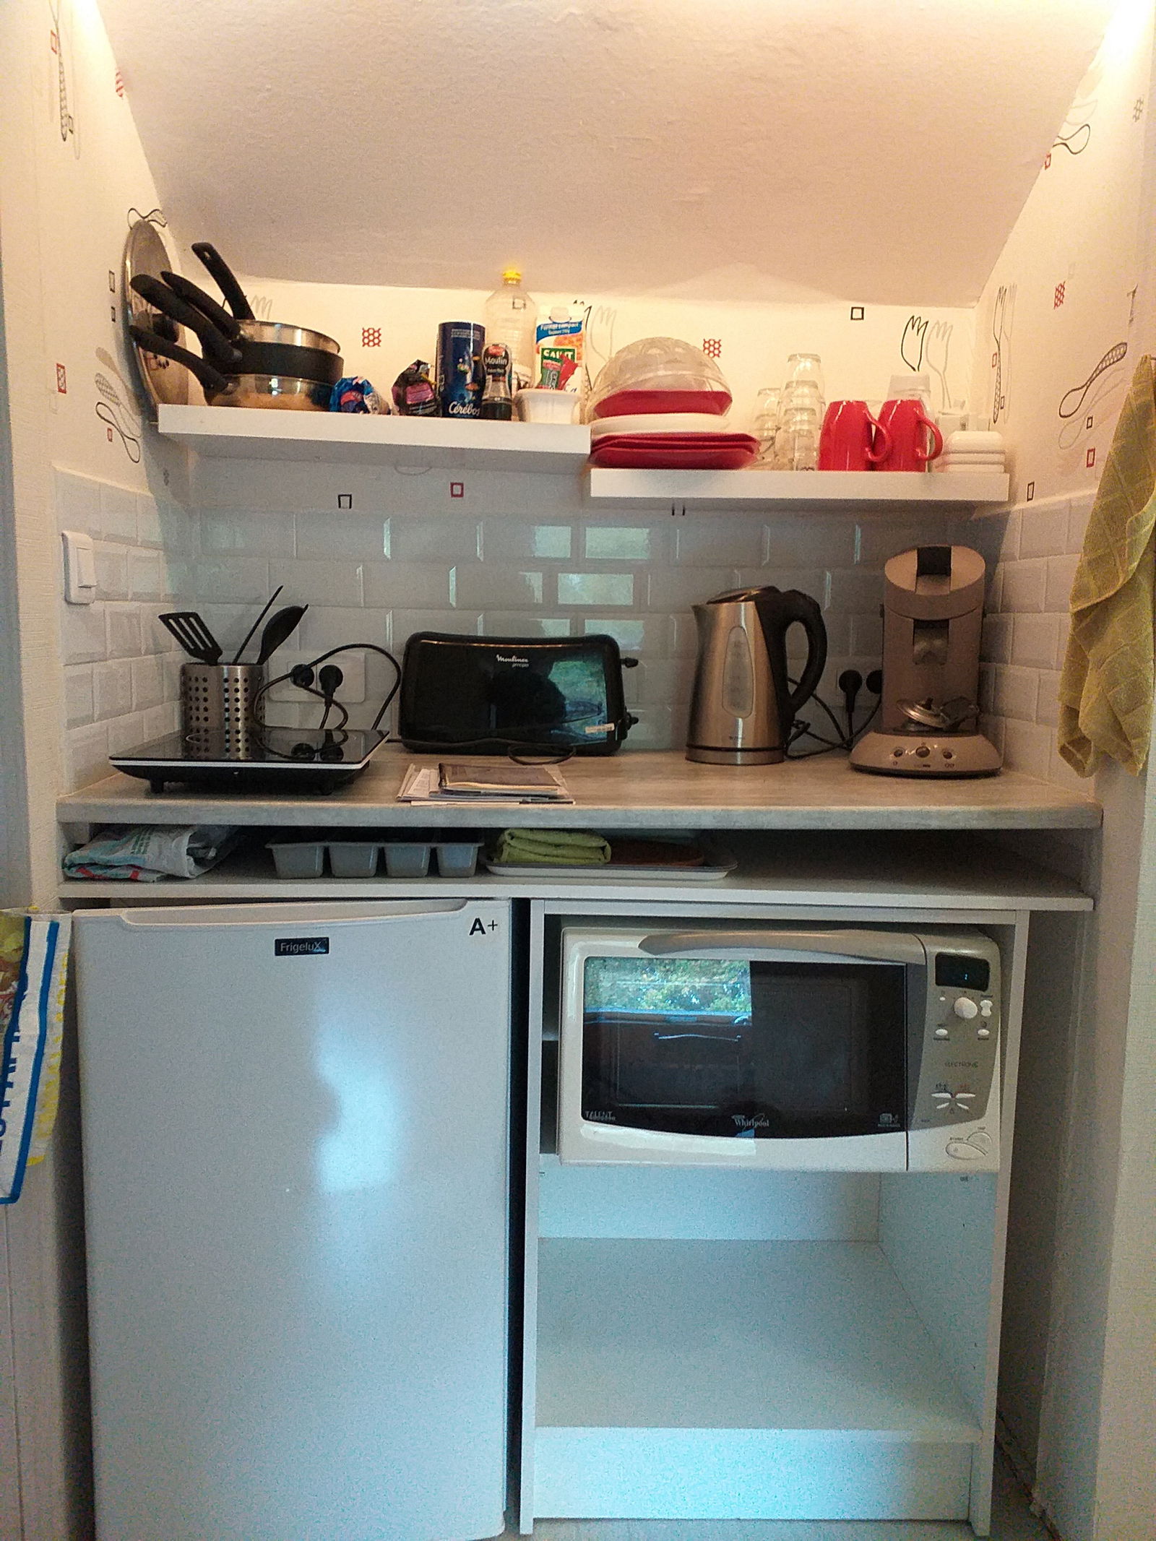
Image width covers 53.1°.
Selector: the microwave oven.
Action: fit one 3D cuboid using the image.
[{"bbox_3d":[0.239,0.310,1.582,0.529,0.306,0.400,1,7,-1],"label":"microwave oven"}]

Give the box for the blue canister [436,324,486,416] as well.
[{"bbox_3d":[-0.170,-0.577,1.690,0.073,0.151,0.073,0,7,-3],"label":"blue canister"}]

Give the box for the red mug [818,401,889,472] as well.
[{"bbox_3d":[0.411,-0.485,1.700,0.115,0.105,0.079,6,9,32],"label":"red mug"}]

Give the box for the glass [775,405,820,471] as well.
[{"bbox_3d":[0.336,-0.501,1.760,0.071,0.107,0.070,0,7,-3],"label":"glass"}]

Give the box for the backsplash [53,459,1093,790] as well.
[{"bbox_3d":[0.016,-0.193,1.638,1.252,0.380,0.552,0,7,-3],"label":"backsplash"}]

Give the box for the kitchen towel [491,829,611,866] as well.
[{"bbox_3d":[-0.036,0.086,1.514,0.148,0.046,0.160,0,7,-3],"label":"kitchen towel"}]

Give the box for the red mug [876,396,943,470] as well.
[{"bbox_3d":[0.493,-0.485,1.702,0.115,0.105,0.079,7,10,39],"label":"red mug"}]

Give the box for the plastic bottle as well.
[{"bbox_3d":[-0.102,-0.634,1.772,0.081,0.255,0.081,1,8,-3],"label":"plastic bottle"}]

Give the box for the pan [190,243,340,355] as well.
[{"bbox_3d":[-0.451,-0.635,1.637,0.184,0.127,0.289,3,8,17],"label":"pan"}]

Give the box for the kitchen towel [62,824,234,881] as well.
[{"bbox_3d":[-0.535,0.082,1.492,0.160,0.067,0.250,0,7,-3],"label":"kitchen towel"}]

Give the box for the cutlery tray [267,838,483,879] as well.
[{"bbox_3d":[-0.254,0.088,1.556,0.256,0.046,0.315,0,7,-3],"label":"cutlery tray"}]

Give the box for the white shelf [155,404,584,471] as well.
[{"bbox_3d":[-0.284,-0.489,1.726,0.596,0.038,0.240,2,7,-3],"label":"white shelf"}]

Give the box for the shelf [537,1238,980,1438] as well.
[{"bbox_3d":[0.230,0.819,1.704,0.568,0.017,0.450,1,8,-1],"label":"shelf"}]

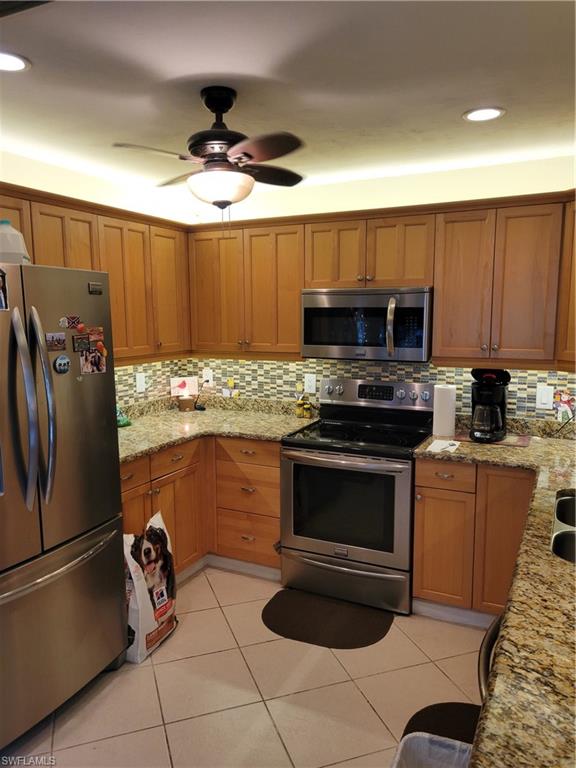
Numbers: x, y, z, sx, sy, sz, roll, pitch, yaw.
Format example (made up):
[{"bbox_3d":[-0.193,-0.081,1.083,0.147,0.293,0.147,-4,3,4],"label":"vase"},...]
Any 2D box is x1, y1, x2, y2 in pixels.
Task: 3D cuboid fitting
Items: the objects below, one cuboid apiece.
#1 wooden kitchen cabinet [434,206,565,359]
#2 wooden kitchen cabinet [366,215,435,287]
[{"bbox_3d":[1.137,-0.530,3.139,0.620,0.790,0.320,3,8,26],"label":"wooden kitchen cabinet"},{"bbox_3d":[0.687,-0.745,3.318,0.383,0.383,0.328,3,8,27],"label":"wooden kitchen cabinet"}]

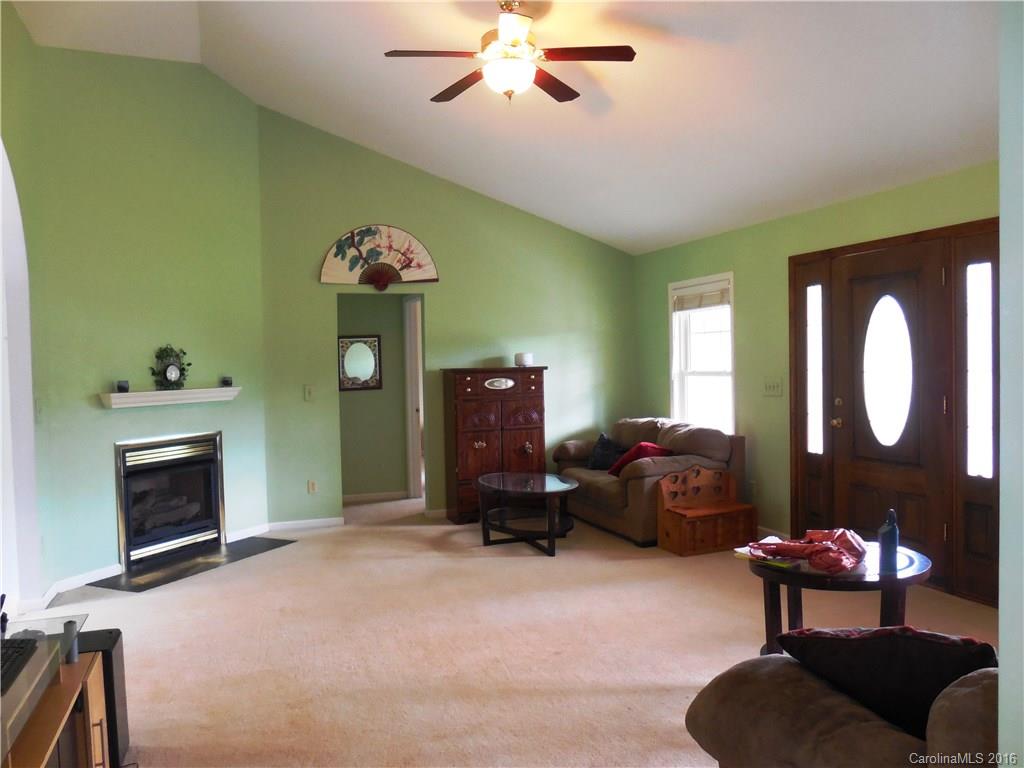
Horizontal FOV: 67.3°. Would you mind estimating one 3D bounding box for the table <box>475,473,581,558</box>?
[{"bbox_3d":[0.126,1.000,6.016,0.720,0.470,1.050,-2,2,-22],"label":"table"}]

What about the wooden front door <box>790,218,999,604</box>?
[{"bbox_3d":[2.425,0.144,4.947,0.120,2.140,1.680,-2,2,-22],"label":"wooden front door"}]

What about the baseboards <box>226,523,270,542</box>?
[{"bbox_3d":[-2.182,1.230,6.360,0.020,0.080,0.490,0,2,23],"label":"baseboards"}]

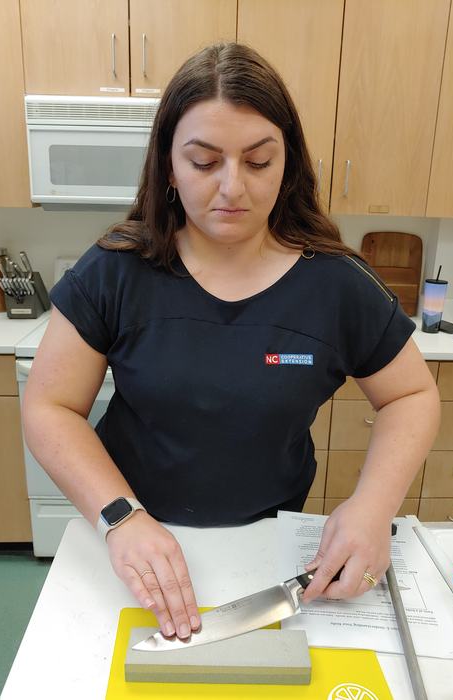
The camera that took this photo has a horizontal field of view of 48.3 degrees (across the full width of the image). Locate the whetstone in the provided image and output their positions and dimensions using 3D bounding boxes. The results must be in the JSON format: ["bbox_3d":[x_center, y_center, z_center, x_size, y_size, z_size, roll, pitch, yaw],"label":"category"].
[{"bbox_3d":[-0.009,0.348,0.576,0.203,0.025,0.050,1,15,-1],"label":"whetstone"}]

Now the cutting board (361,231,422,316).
[{"bbox_3d":[0.758,-0.345,2.354,0.283,0.390,0.022,1,12,-2],"label":"cutting board"}]

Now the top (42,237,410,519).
[{"bbox_3d":[0.003,0.048,0.851,0.550,0.450,0.290,1,15,-2],"label":"top"}]

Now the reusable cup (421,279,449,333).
[{"bbox_3d":[0.859,-0.178,2.089,0.087,0.212,0.087,1,15,0],"label":"reusable cup"}]

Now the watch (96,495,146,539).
[{"bbox_3d":[-0.154,0.250,0.750,0.062,0.048,0.037,-32,47,-20],"label":"watch"}]

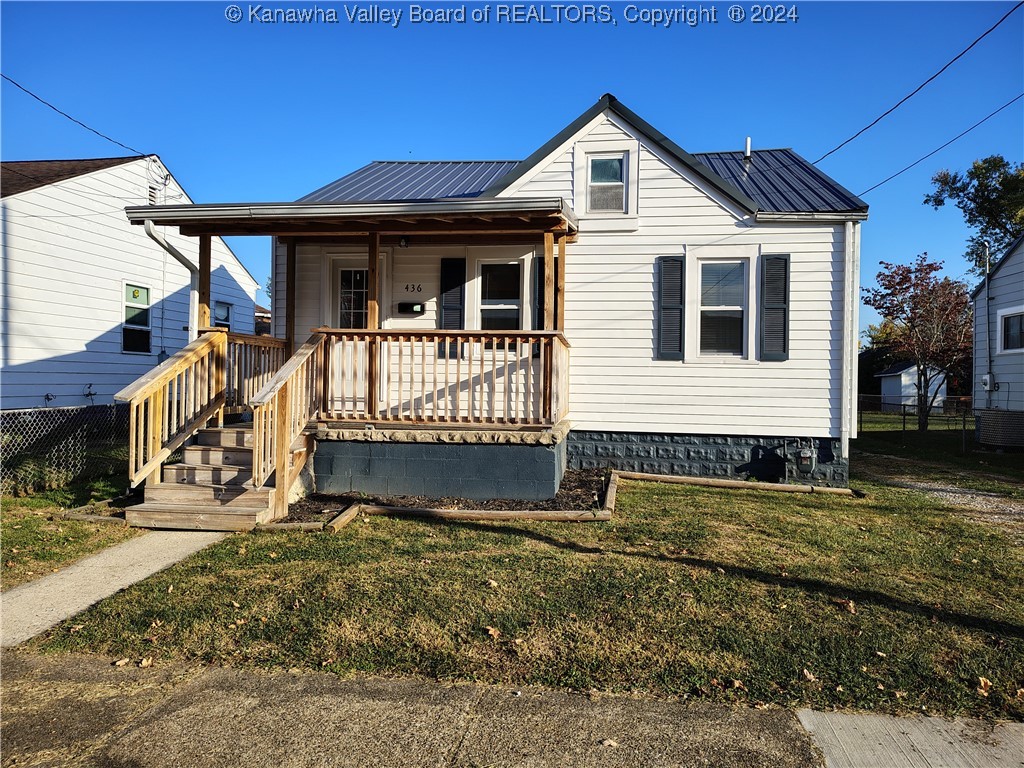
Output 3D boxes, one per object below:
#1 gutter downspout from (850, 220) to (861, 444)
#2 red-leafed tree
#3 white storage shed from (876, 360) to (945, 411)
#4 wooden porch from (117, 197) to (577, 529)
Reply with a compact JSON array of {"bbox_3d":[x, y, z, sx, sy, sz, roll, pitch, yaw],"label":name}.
[{"bbox_3d":[4.484,-0.700,9.276,0.080,2.808,0.080,1,0,9],"label":"gutter downspout"},{"bbox_3d":[13.497,-1.368,23.409,3.900,5.899,3.900,1,0,9],"label":"red-leafed tree"},{"bbox_3d":[23.031,0.234,40.915,2.550,2.949,3.400,1,0,9],"label":"white storage shed"},{"bbox_3d":[-1.744,-0.423,8.508,4.870,3.800,3.370,1,0,9],"label":"wooden porch"}]

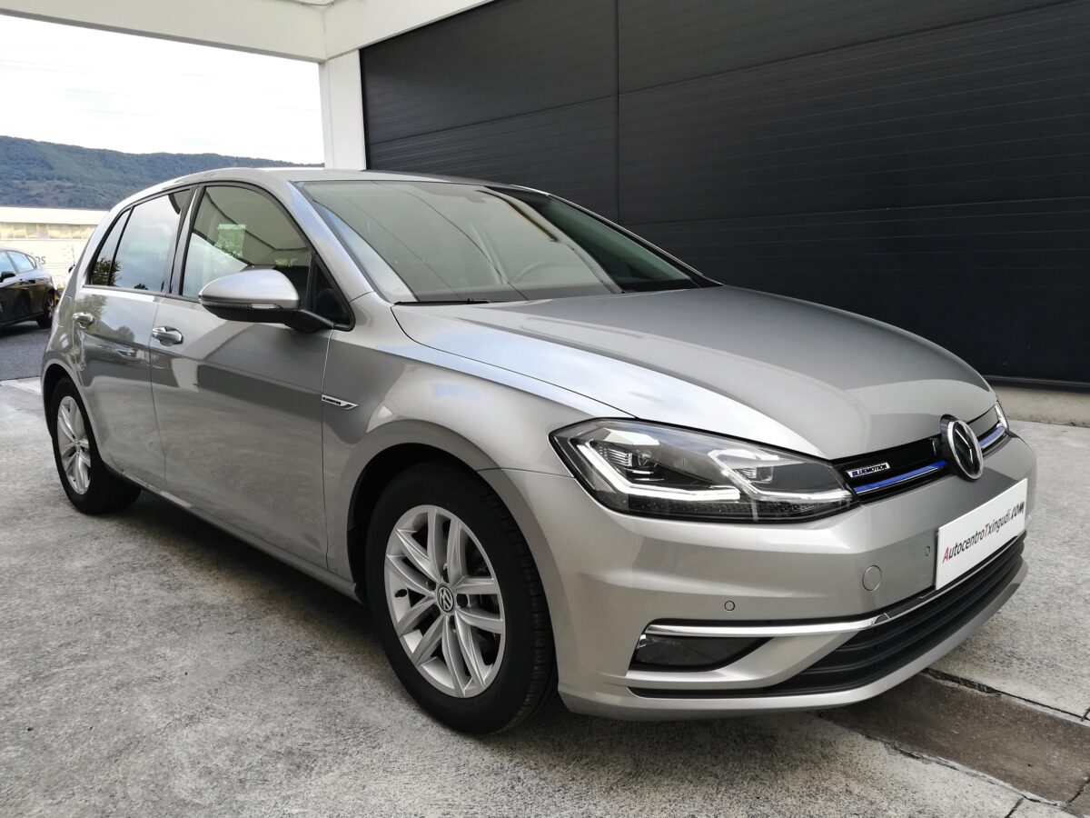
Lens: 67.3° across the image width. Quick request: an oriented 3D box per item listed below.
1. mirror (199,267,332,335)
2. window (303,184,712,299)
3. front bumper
[{"bbox_3d":[-0.728,-0.281,2.124,0.230,0.165,0.240,8,13,43],"label":"mirror"},{"bbox_3d":[-0.089,-0.582,2.757,1.420,0.110,0.870,-10,43,-45],"label":"window"},{"bbox_3d":[0.753,0.289,2.087,0.660,0.520,1.790,8,13,43],"label":"front bumper"}]

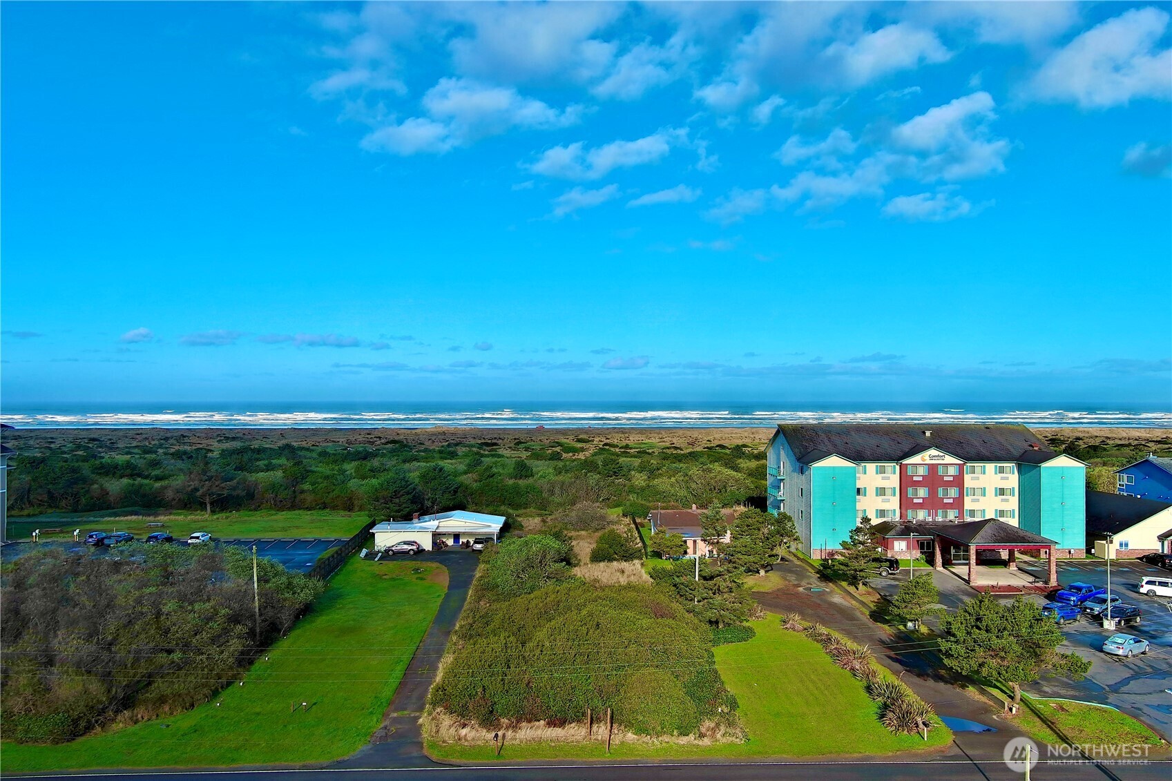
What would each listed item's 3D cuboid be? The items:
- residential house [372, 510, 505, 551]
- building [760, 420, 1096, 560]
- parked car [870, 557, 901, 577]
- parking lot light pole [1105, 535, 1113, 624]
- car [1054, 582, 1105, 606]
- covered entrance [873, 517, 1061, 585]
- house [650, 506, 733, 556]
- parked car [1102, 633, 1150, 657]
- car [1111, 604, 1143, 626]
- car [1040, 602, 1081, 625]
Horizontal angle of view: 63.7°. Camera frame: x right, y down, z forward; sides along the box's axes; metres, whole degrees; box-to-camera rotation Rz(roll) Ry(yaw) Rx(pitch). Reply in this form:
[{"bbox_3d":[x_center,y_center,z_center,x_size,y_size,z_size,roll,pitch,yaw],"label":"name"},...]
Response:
[{"bbox_3d":[-19.695,18.947,128.776,16.823,4.206,12.925,0,-1,0],"label":"residential house"},{"bbox_3d":[45.237,13.030,132.419,34.671,16.105,29.953,0,-1,0],"label":"building"},{"bbox_3d":[32.517,19.890,106.917,5.200,1.930,2.000,0,-1,27],"label":"parked car"},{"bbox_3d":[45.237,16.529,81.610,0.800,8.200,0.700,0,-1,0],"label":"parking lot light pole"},{"bbox_3d":[48.608,19.753,92.678,5.850,1.950,2.030,0,-1,-32],"label":"car"},{"bbox_3d":[43.749,17.606,110.631,13.643,6.565,20.515,0,-1,0],"label":"covered entrance"},{"bbox_3d":[14.361,18.669,126.265,11.078,4.719,15.899,0,-1,0],"label":"house"},{"bbox_3d":[42.373,19.836,73.916,4.630,1.450,1.780,0,-1,-32],"label":"parked car"},{"bbox_3d":[47.696,19.901,84.097,4.350,1.500,1.770,0,-1,-32],"label":"car"},{"bbox_3d":[42.595,19.846,84.591,4.350,1.620,1.800,0,-1,-32],"label":"car"}]

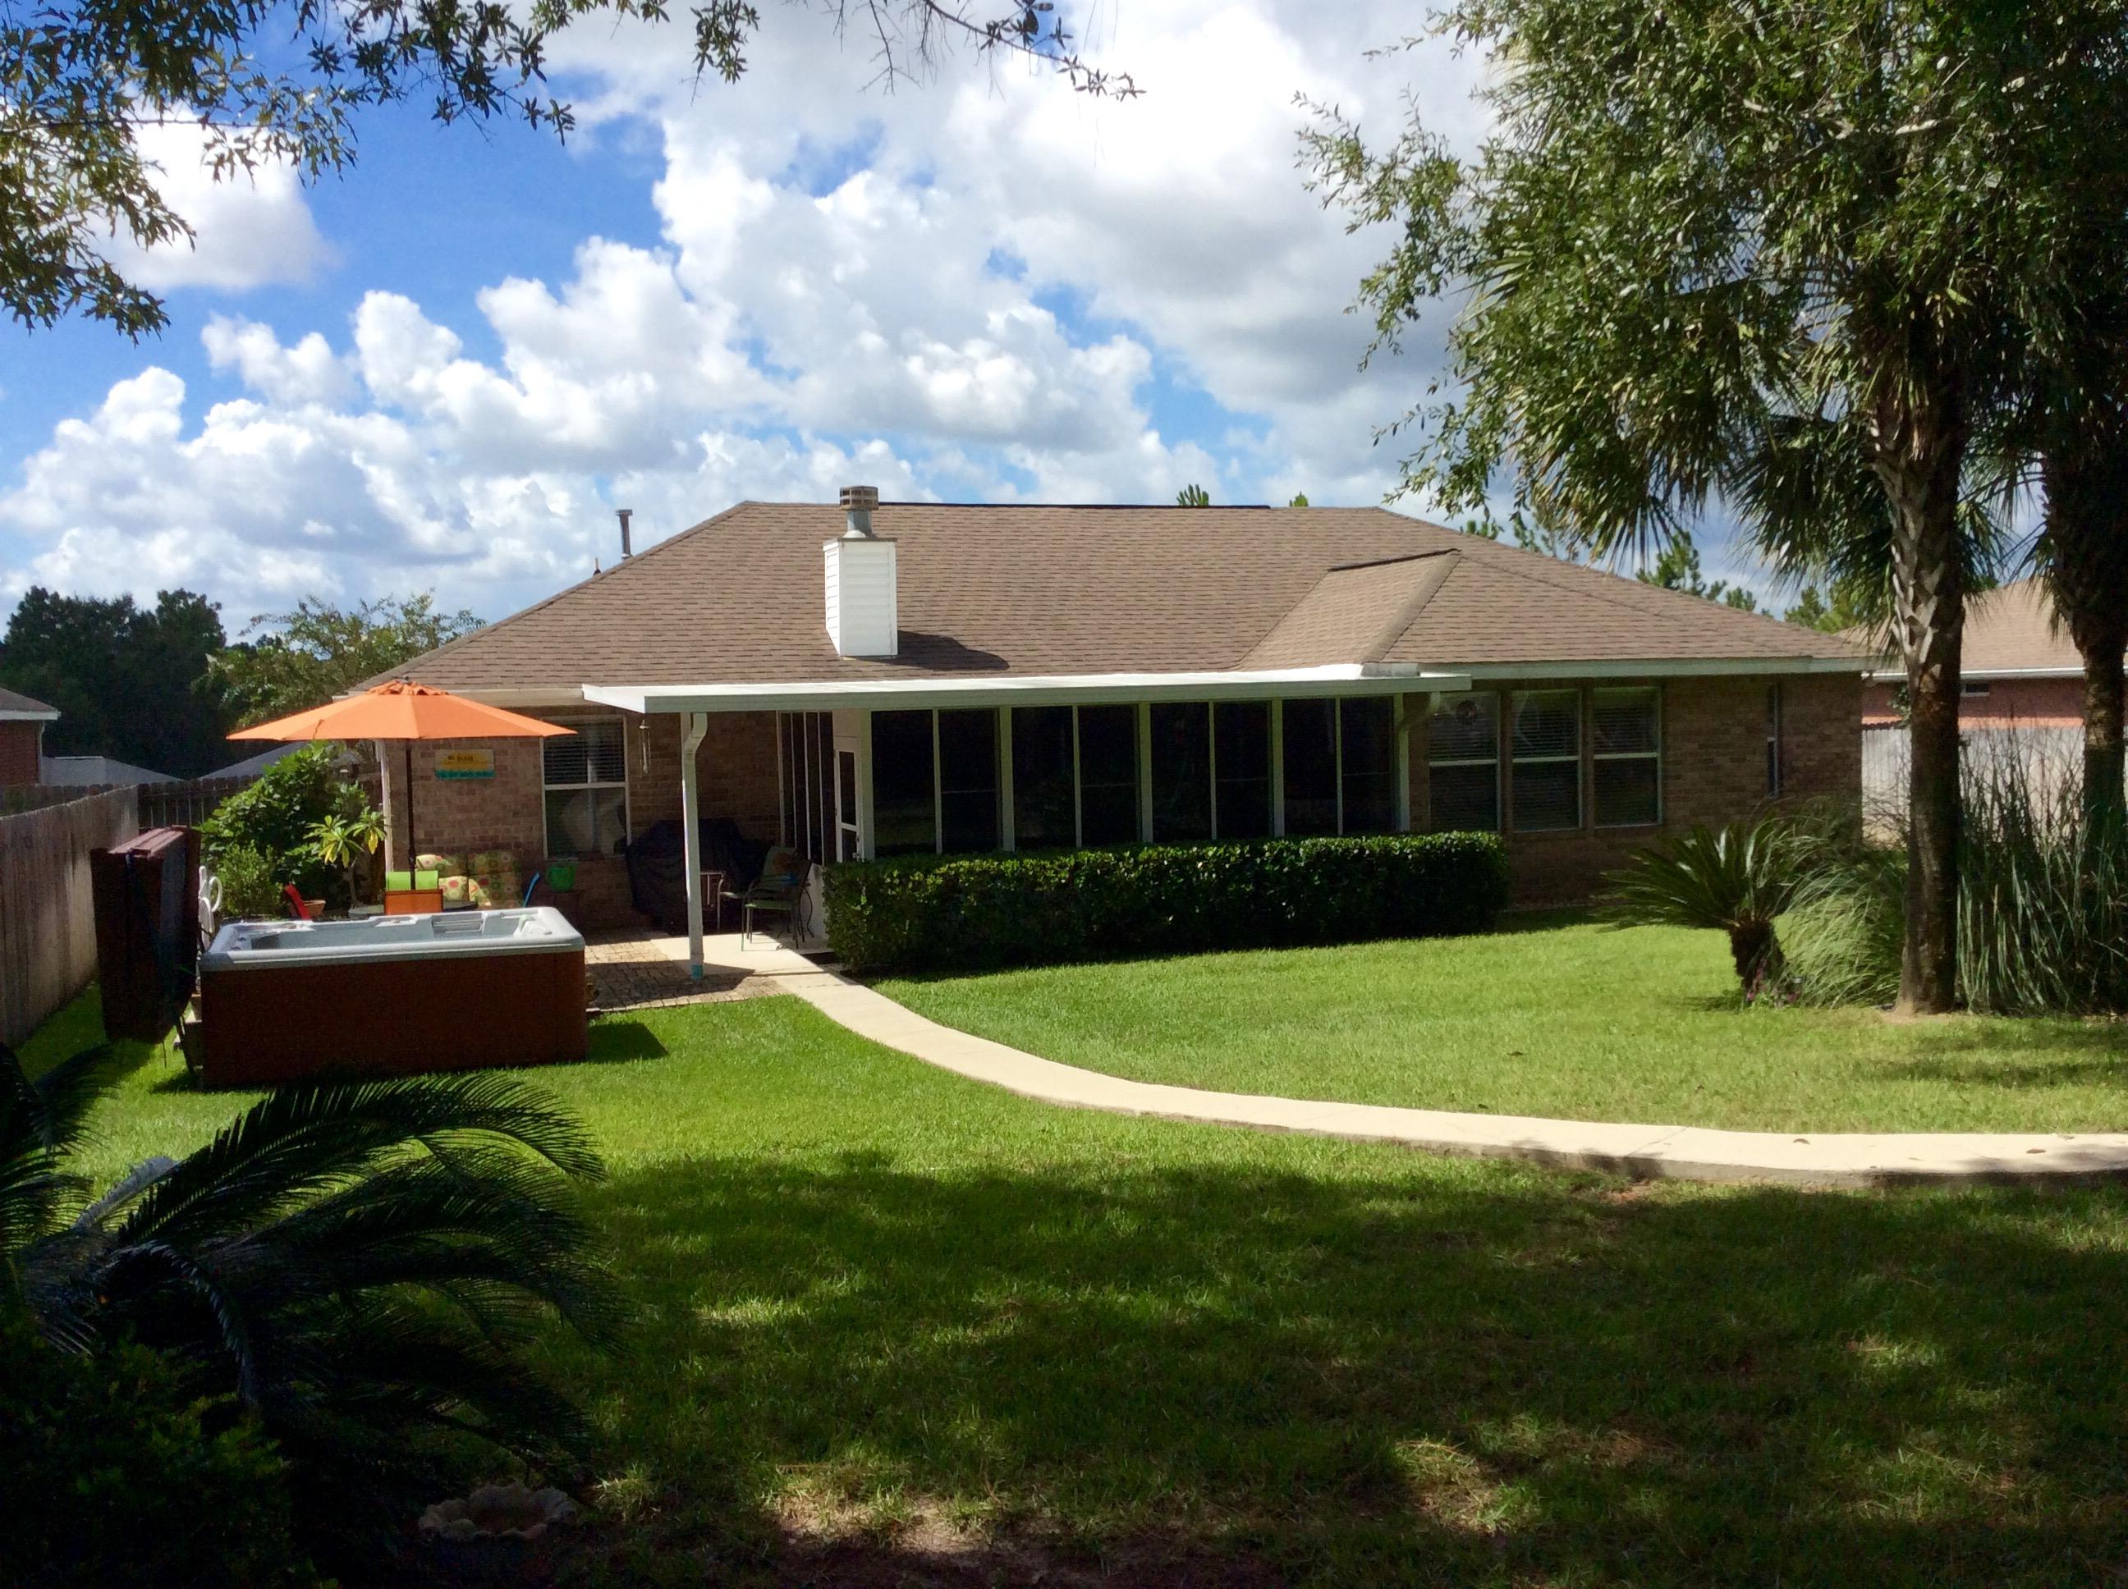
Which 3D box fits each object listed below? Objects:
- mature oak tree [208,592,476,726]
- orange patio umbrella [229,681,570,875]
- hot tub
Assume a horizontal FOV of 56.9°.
[{"bbox_3d":[-12.962,-1.347,36.107,5.500,4.717,5.400,-2,3,-19],"label":"mature oak tree"},{"bbox_3d":[-5.345,0.352,16.057,2.640,2.588,2.640,-2,3,-19],"label":"orange patio umbrella"},{"bbox_3d":[-4.625,1.329,13.633,2.310,0.870,2.300,-2,3,-19],"label":"hot tub"}]

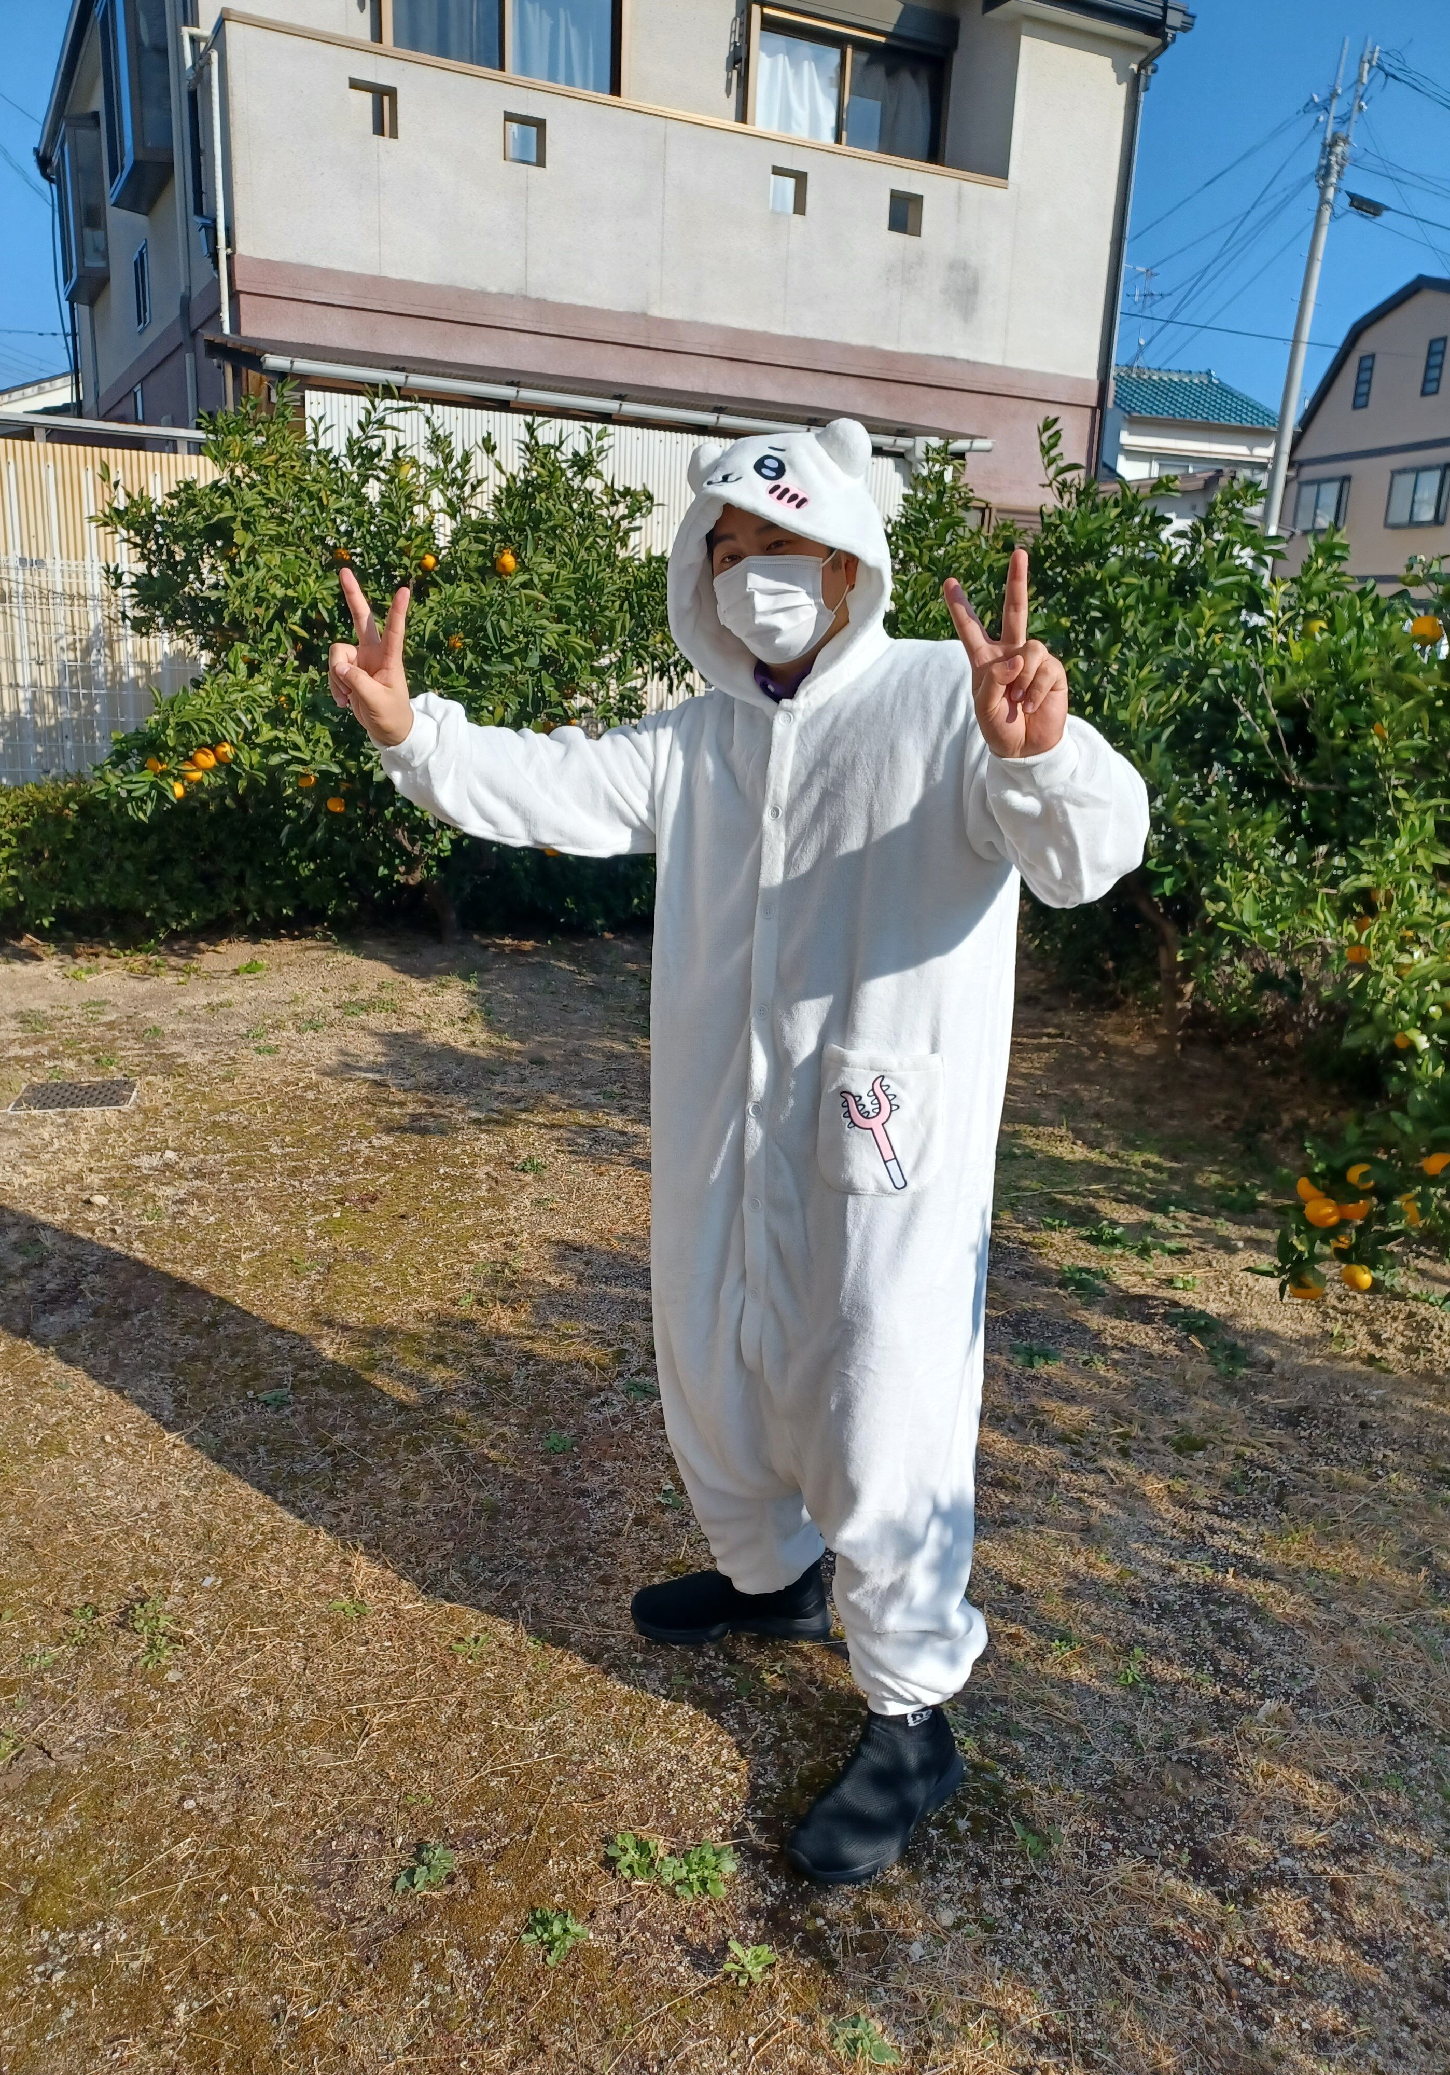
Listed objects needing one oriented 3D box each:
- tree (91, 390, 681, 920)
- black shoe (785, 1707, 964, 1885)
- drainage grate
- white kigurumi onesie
[{"bbox_3d":[-1.423,-1.550,6.544,2.585,2.328,2.300,3,16,0],"label":"tree"},{"bbox_3d":[0.204,0.958,1.953,0.113,0.155,0.298,17,21,41],"label":"black shoe"},{"bbox_3d":[-2.001,0.190,4.623,0.330,0.030,0.280,-2,16,-15],"label":"drainage grate"},{"bbox_3d":[0.074,0.113,1.837,0.790,1.630,0.570,13,19,32],"label":"white kigurumi onesie"}]

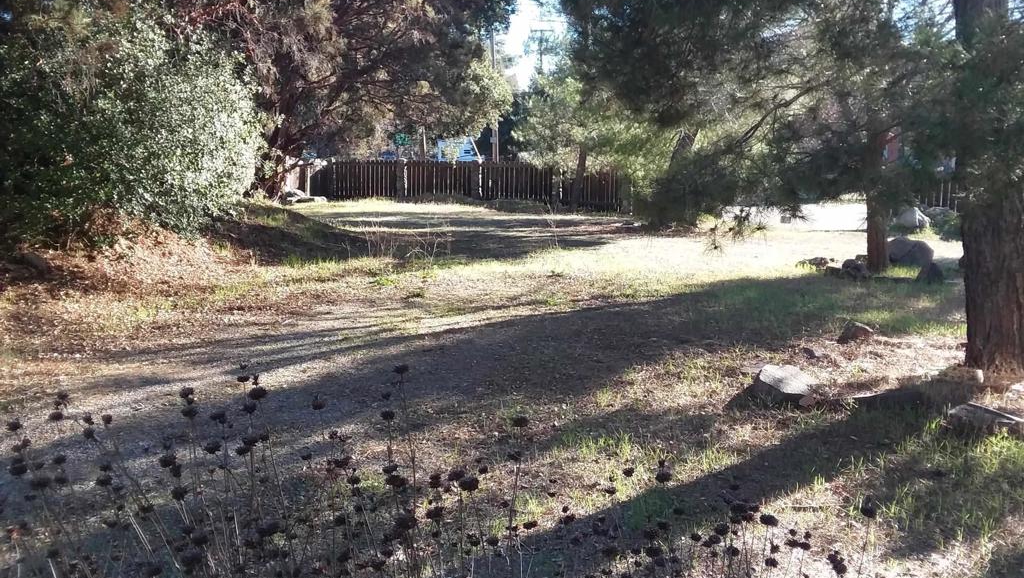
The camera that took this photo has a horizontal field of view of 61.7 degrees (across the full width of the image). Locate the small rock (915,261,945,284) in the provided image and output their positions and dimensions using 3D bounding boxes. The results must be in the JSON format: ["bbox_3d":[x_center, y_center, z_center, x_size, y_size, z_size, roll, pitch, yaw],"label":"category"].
[{"bbox_3d":[5.110,-0.202,10.500,0.360,0.240,0.300,4,10,26],"label":"small rock"}]

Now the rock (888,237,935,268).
[{"bbox_3d":[5.713,-0.523,12.300,0.680,0.380,0.520,4,10,25],"label":"rock"}]

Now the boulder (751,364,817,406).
[{"bbox_3d":[1.763,0.618,5.550,0.440,0.200,0.360,3,9,18],"label":"boulder"}]

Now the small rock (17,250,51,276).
[{"bbox_3d":[-5.354,-0.291,9.600,0.380,0.260,0.330,-5,10,-29],"label":"small rock"}]

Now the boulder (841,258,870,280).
[{"bbox_3d":[4.324,-0.245,10.800,0.370,0.220,0.310,3,10,22],"label":"boulder"}]

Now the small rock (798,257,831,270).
[{"bbox_3d":[4.112,-0.348,11.700,0.450,0.160,0.320,3,10,19],"label":"small rock"}]

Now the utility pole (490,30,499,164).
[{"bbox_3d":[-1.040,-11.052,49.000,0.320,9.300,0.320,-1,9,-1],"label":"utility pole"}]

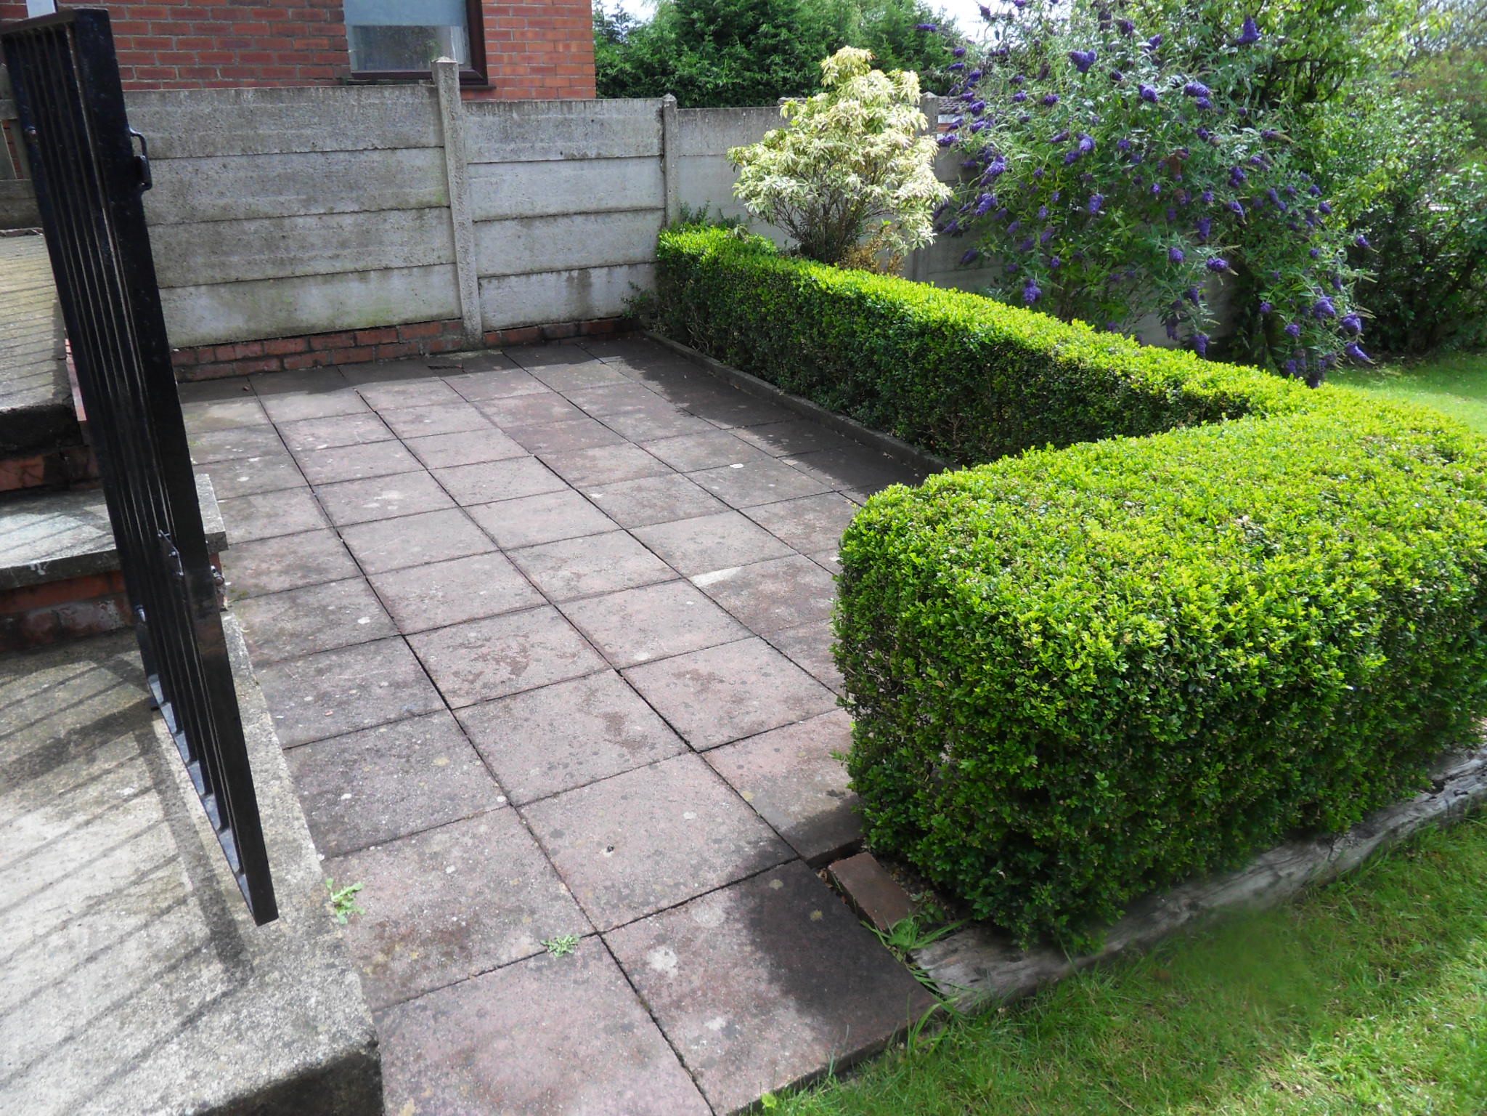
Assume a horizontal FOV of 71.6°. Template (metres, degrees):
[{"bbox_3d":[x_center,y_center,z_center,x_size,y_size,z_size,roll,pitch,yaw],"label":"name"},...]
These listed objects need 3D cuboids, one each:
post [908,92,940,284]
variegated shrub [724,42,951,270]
[{"bbox_3d":[1.222,-2.298,6.928,0.120,1.500,0.120,-11,26,-25],"label":"post"},{"bbox_3d":[0.566,-2.093,6.090,1.320,1.680,1.250,0,23,0],"label":"variegated shrub"}]

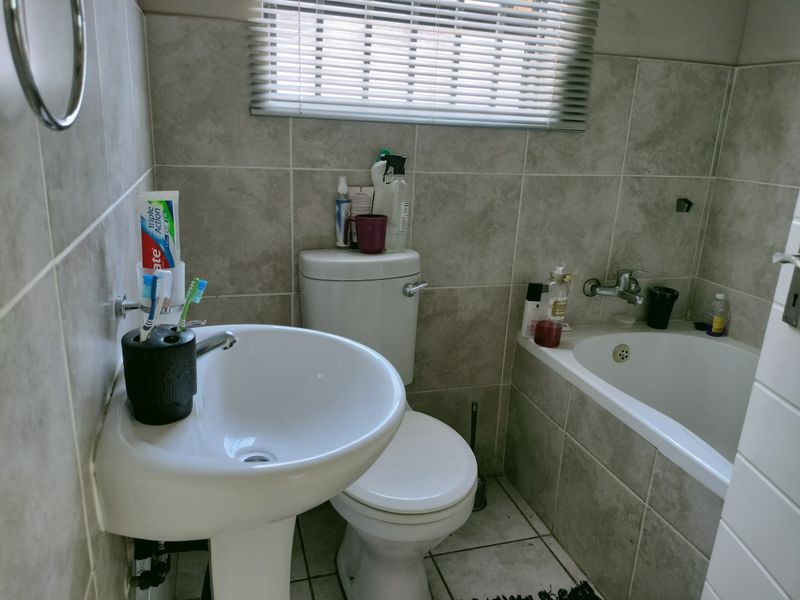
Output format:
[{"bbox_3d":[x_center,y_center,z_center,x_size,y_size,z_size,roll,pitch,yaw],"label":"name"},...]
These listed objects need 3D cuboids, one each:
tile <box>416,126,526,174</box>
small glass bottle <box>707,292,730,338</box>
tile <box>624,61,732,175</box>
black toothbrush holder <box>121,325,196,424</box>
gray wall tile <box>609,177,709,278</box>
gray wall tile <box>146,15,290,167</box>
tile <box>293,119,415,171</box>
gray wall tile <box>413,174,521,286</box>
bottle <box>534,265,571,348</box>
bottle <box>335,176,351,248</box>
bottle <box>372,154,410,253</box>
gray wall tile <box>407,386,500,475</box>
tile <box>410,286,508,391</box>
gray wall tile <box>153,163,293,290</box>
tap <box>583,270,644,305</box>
[{"bbox_3d":[0.207,-0.436,1.799,0.342,0.135,0.012,-3,17,-17],"label":"tile"},{"bbox_3d":[1.047,0.045,2.033,0.067,0.137,0.064,11,19,27],"label":"small glass bottle"},{"bbox_3d":[0.880,-0.569,1.991,0.351,0.344,0.010,-3,18,-18],"label":"tile"},{"bbox_3d":[-0.321,0.100,0.841,0.086,0.105,0.084,-3,18,-18],"label":"black toothbrush holder"},{"bbox_3d":[0.854,-0.234,2.072,0.342,0.340,0.012,-3,17,-17],"label":"gray wall tile"},{"bbox_3d":[-0.443,-0.505,1.566,0.335,0.340,0.012,-3,17,-17],"label":"gray wall tile"},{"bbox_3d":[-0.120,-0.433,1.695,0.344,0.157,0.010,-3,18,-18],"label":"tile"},{"bbox_3d":[0.196,-0.206,1.867,0.342,0.340,0.012,-3,17,-17],"label":"gray wall tile"},{"bbox_3d":[0.482,0.011,1.947,0.082,0.238,0.072,3,17,-1],"label":"bottle"},{"bbox_3d":[-0.154,-0.240,1.710,0.042,0.192,0.042,1,17,-5],"label":"bottle"},{"bbox_3d":[-0.017,-0.265,1.702,0.085,0.256,0.066,-3,17,-17],"label":"bottle"},{"bbox_3d":[0.163,0.457,2.078,0.344,0.339,0.010,-3,18,-18],"label":"gray wall tile"},{"bbox_3d":[0.180,0.123,1.965,0.342,0.340,0.012,-3,17,-17],"label":"tile"},{"bbox_3d":[-0.459,-0.176,1.663,0.334,0.344,0.010,-3,18,-18],"label":"gray wall tile"},{"bbox_3d":[0.738,-0.049,2.018,0.230,0.097,0.157,-3,18,-18],"label":"tap"}]

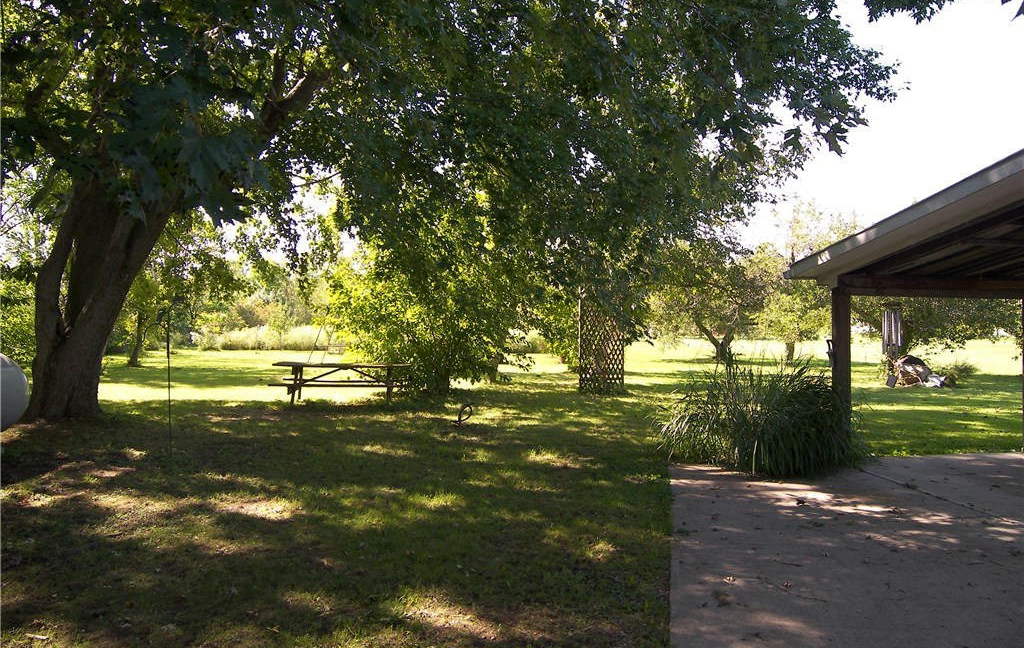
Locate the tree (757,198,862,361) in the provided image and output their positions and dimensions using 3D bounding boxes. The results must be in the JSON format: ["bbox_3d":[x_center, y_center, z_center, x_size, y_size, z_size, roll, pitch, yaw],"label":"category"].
[{"bbox_3d":[12.500,-1.870,30.500,4.500,7.000,4.500,0,0,0],"label":"tree"}]

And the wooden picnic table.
[{"bbox_3d":[-3.230,1.150,13.700,2.500,0.760,1.520,0,0,-8],"label":"wooden picnic table"}]

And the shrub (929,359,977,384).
[{"bbox_3d":[12.750,1.340,20.500,1.400,0.720,1.200,0,0,0],"label":"shrub"}]

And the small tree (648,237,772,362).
[{"bbox_3d":[8.530,-1.070,30.500,5.400,5.400,5.200,0,0,0],"label":"small tree"}]

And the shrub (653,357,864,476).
[{"bbox_3d":[2.820,0.950,8.000,2.300,1.200,1.750,0,0,0],"label":"shrub"}]

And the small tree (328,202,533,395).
[{"bbox_3d":[-1.840,-0.580,16.000,4.600,4.400,4.200,0,0,0],"label":"small tree"}]

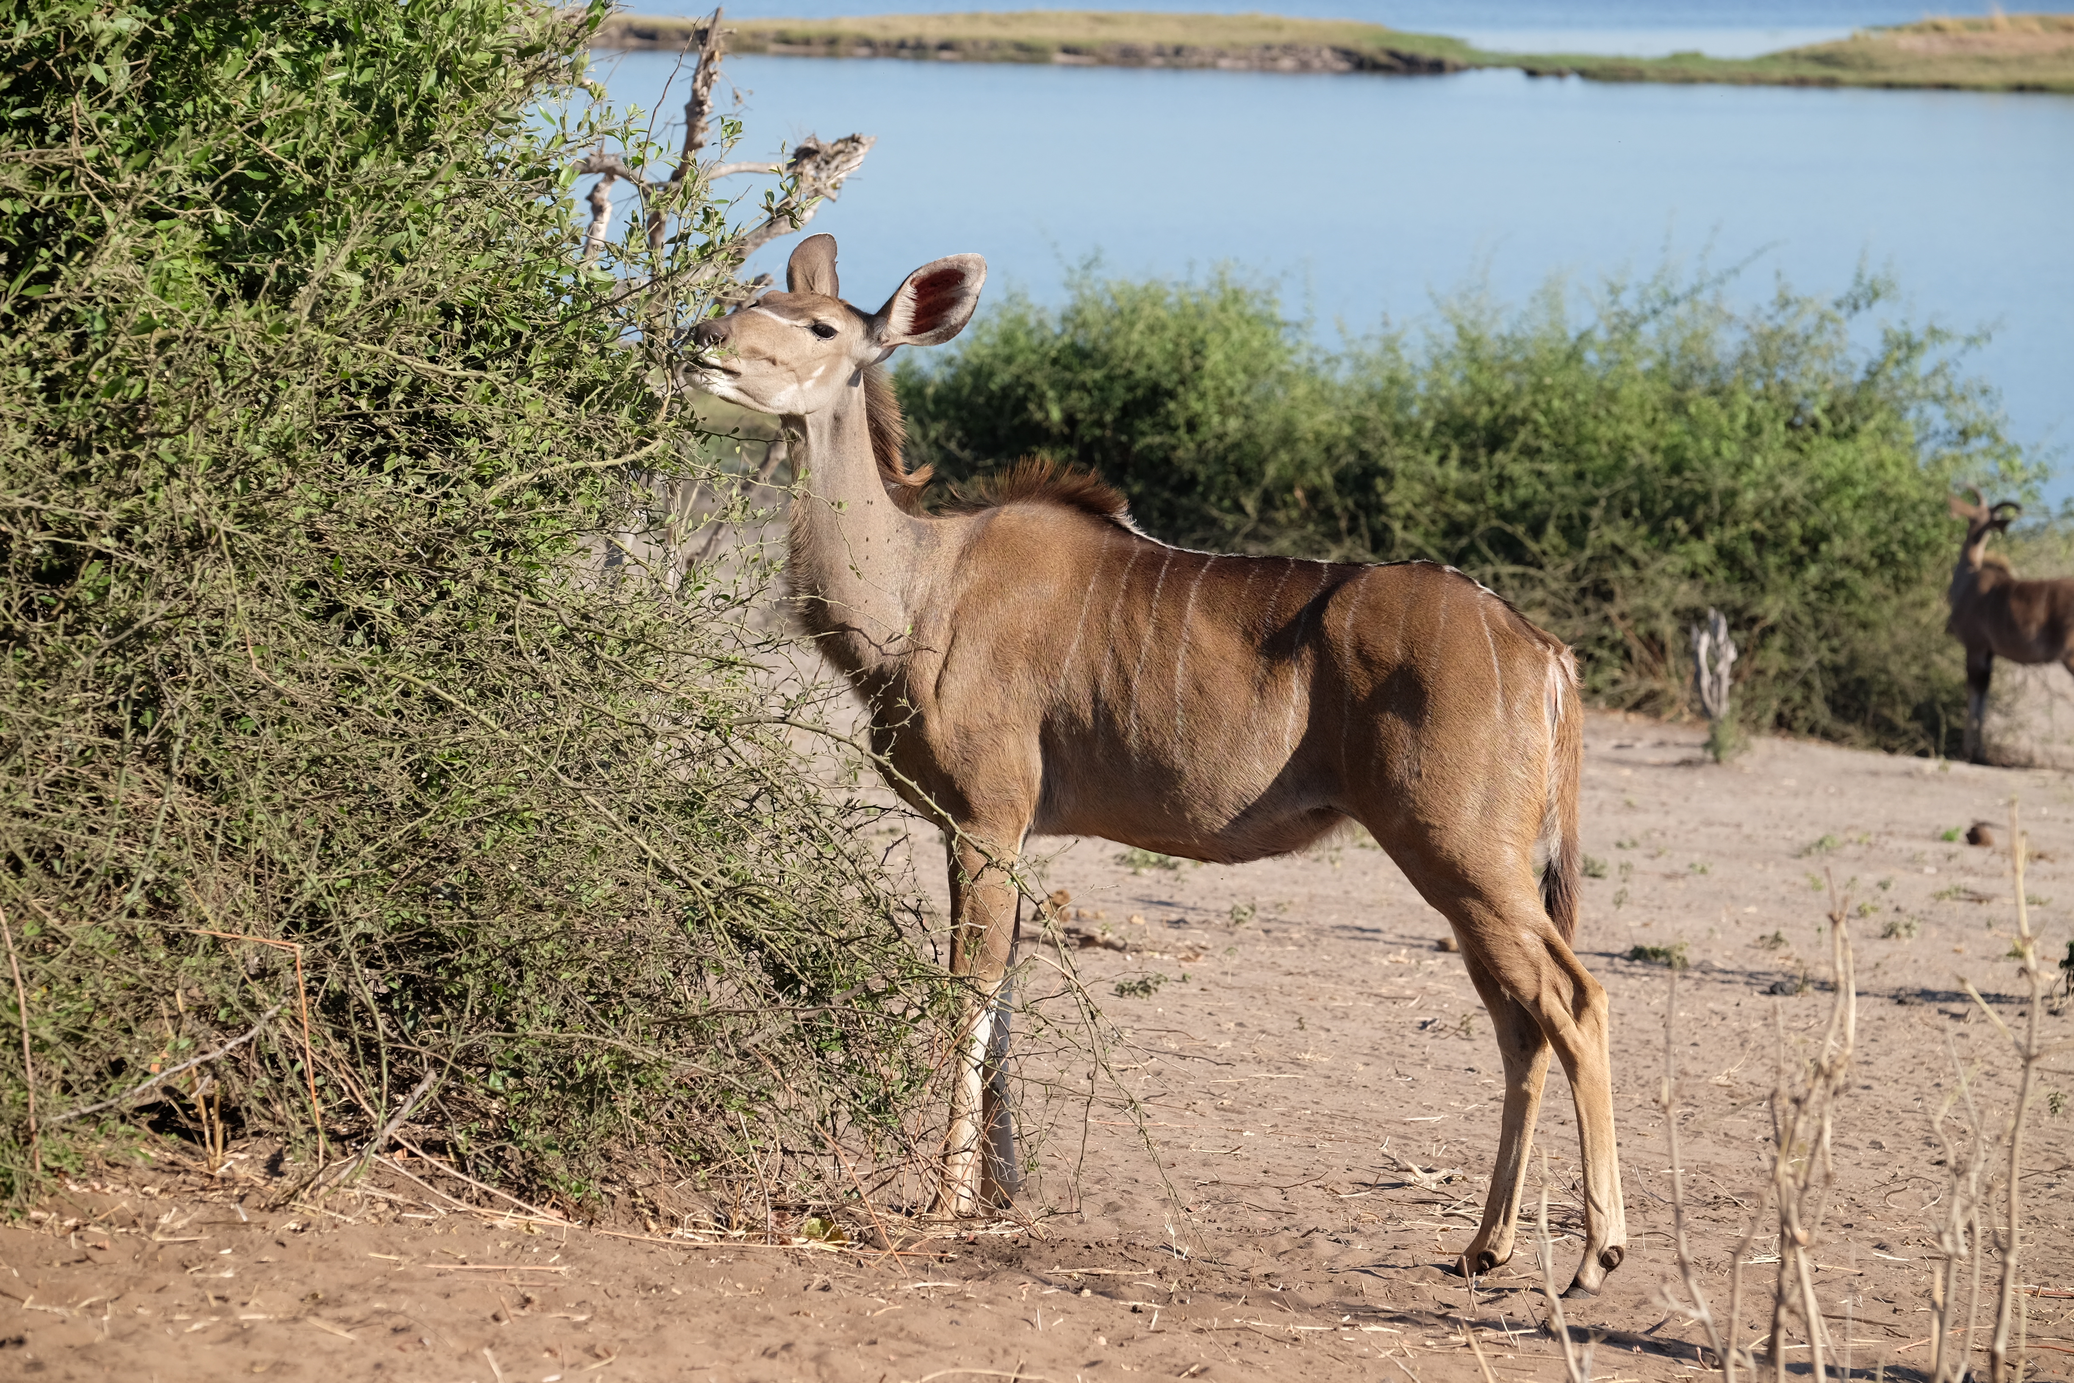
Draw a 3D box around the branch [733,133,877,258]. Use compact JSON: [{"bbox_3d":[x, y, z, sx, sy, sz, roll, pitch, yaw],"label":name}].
[{"bbox_3d":[-0.506,-1.077,19.200,0.403,0.110,0.110,-39,0,0],"label":"branch"}]

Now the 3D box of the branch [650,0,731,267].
[{"bbox_3d":[-0.761,-1.215,19.200,0.100,0.558,0.100,13,0,0],"label":"branch"}]

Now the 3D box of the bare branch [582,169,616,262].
[{"bbox_3d":[-0.951,-1.038,19.200,0.050,0.201,0.050,14,0,0],"label":"bare branch"}]

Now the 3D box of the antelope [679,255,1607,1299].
[{"bbox_3d":[0.191,0.106,14.856,1.735,1.723,0.440,2,5,25],"label":"antelope"}]

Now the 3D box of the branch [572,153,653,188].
[{"bbox_3d":[-0.923,-1.133,19.200,0.173,0.045,0.050,10,0,0],"label":"branch"}]

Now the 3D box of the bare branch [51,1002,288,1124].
[{"bbox_3d":[-1.477,0.632,15.000,0.436,0.045,0.050,-26,0,0],"label":"bare branch"}]

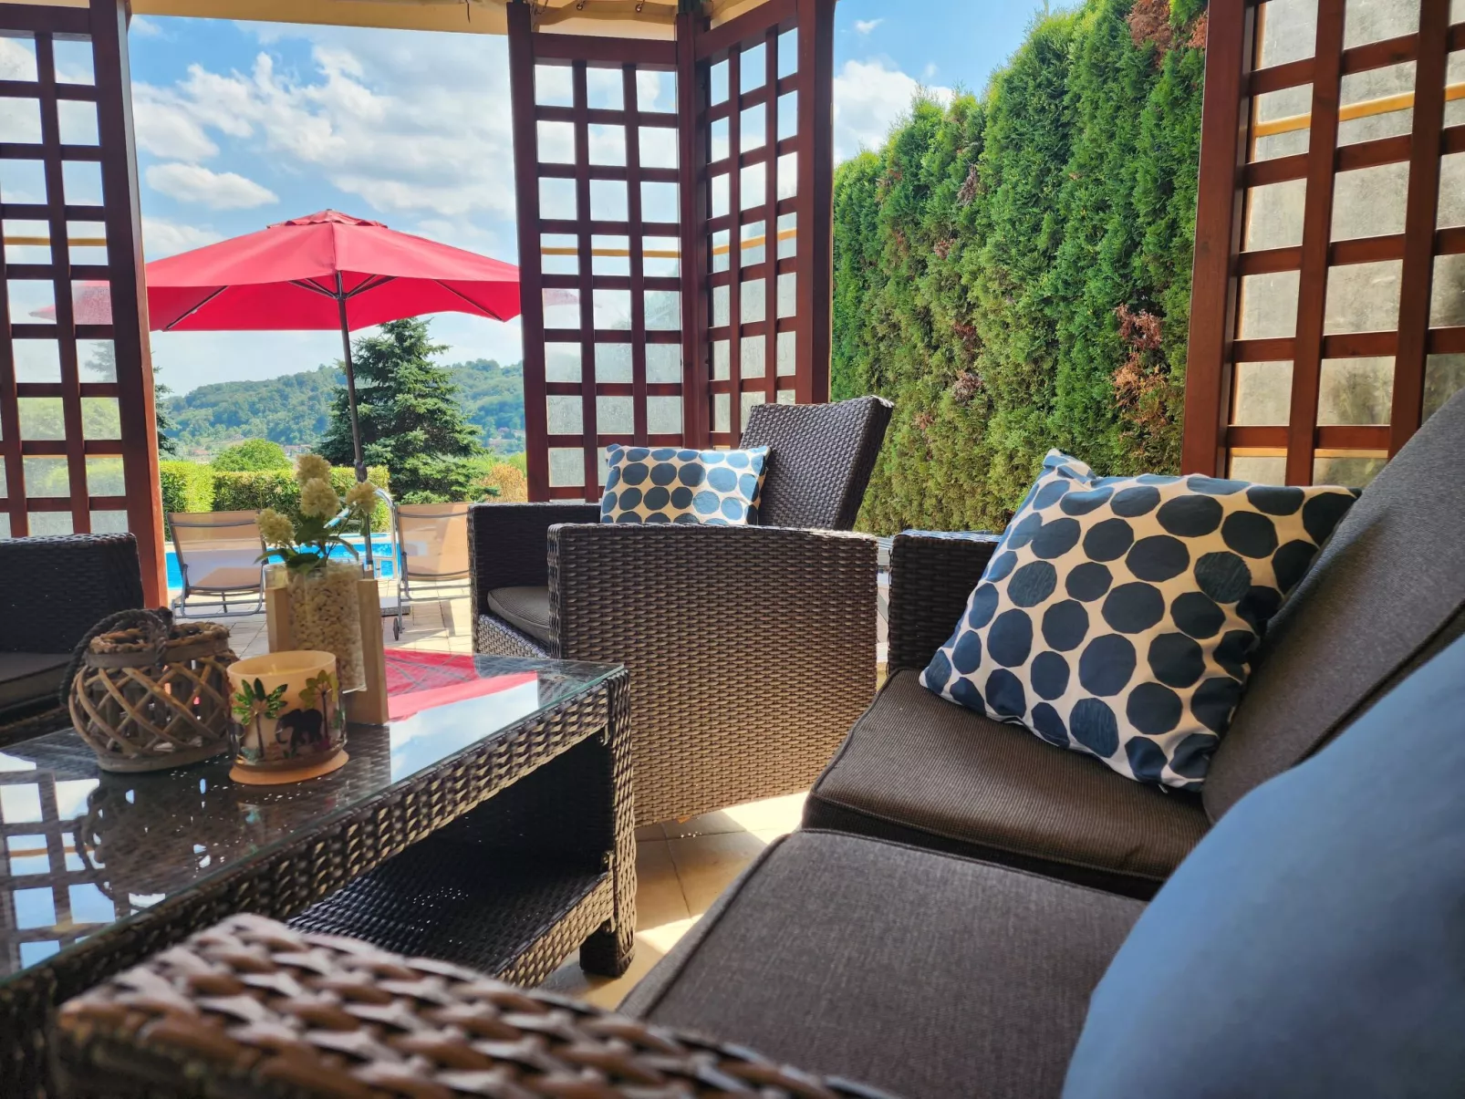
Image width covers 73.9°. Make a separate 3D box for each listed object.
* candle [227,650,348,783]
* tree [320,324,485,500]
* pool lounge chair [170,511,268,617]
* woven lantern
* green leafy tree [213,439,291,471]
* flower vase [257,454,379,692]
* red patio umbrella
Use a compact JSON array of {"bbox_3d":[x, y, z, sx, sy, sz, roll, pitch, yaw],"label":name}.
[{"bbox_3d":[-0.462,0.172,1.010,0.115,0.107,0.115,-3,8,-23],"label":"candle"},{"bbox_3d":[-5.785,-2.289,16.844,2.736,3.330,2.736,-3,8,-23],"label":"tree"},{"bbox_3d":[-3.280,0.136,6.619,0.600,0.880,1.750,-3,8,-19],"label":"pool lounge chair"},{"bbox_3d":[-0.623,0.144,1.048,0.164,0.153,0.164,-3,8,-23],"label":"woven lantern"},{"bbox_3d":[-12.264,-1.727,24.978,2.118,2.200,2.118,-3,8,-23],"label":"green leafy tree"},{"bbox_3d":[-0.475,0.028,1.122,0.135,0.271,0.120,-6,9,-40],"label":"flower vase"},{"bbox_3d":[-2.822,-0.998,7.282,3.750,2.950,3.750,-6,9,-20],"label":"red patio umbrella"}]

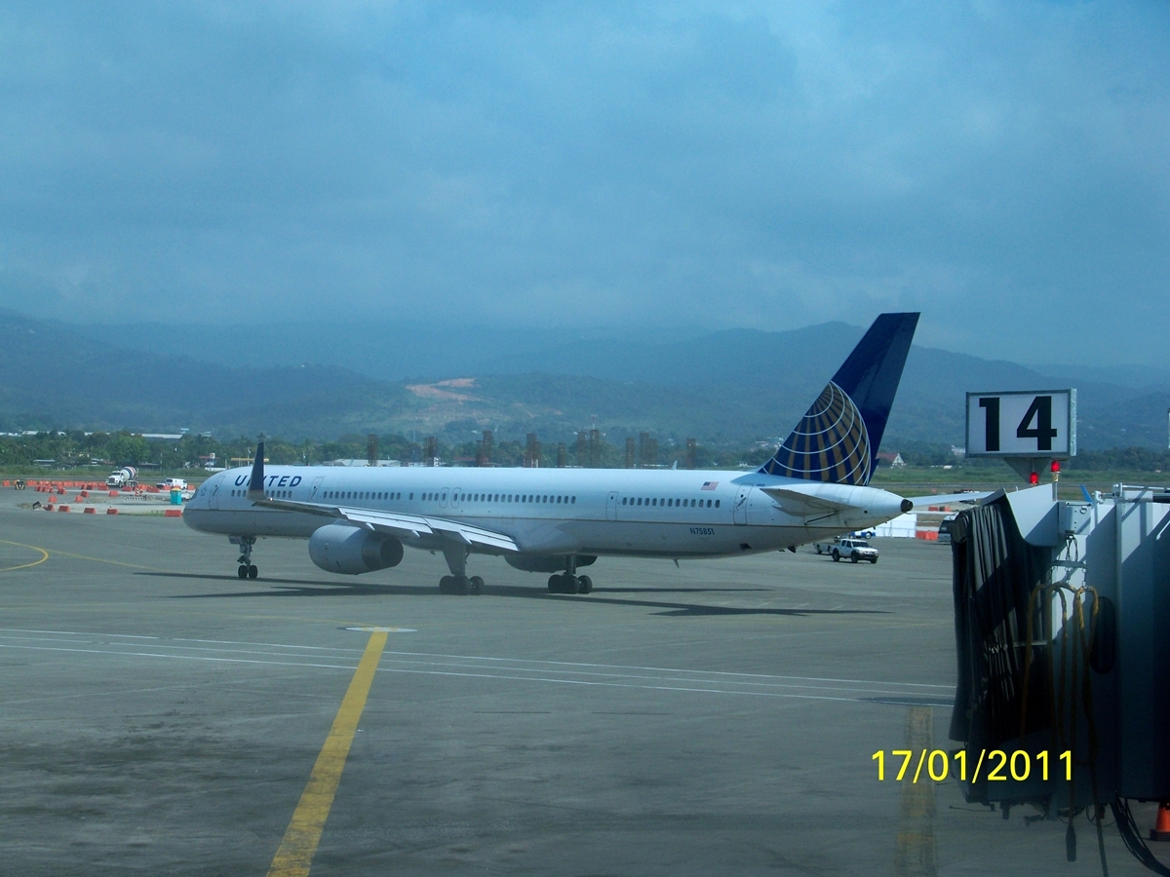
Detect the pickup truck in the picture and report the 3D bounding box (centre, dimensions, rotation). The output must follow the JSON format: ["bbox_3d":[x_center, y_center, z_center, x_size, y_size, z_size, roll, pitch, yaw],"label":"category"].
[{"bbox_3d":[19.422,8.157,205.000,1.820,1.770,5.050,1,-1,-21],"label":"pickup truck"}]

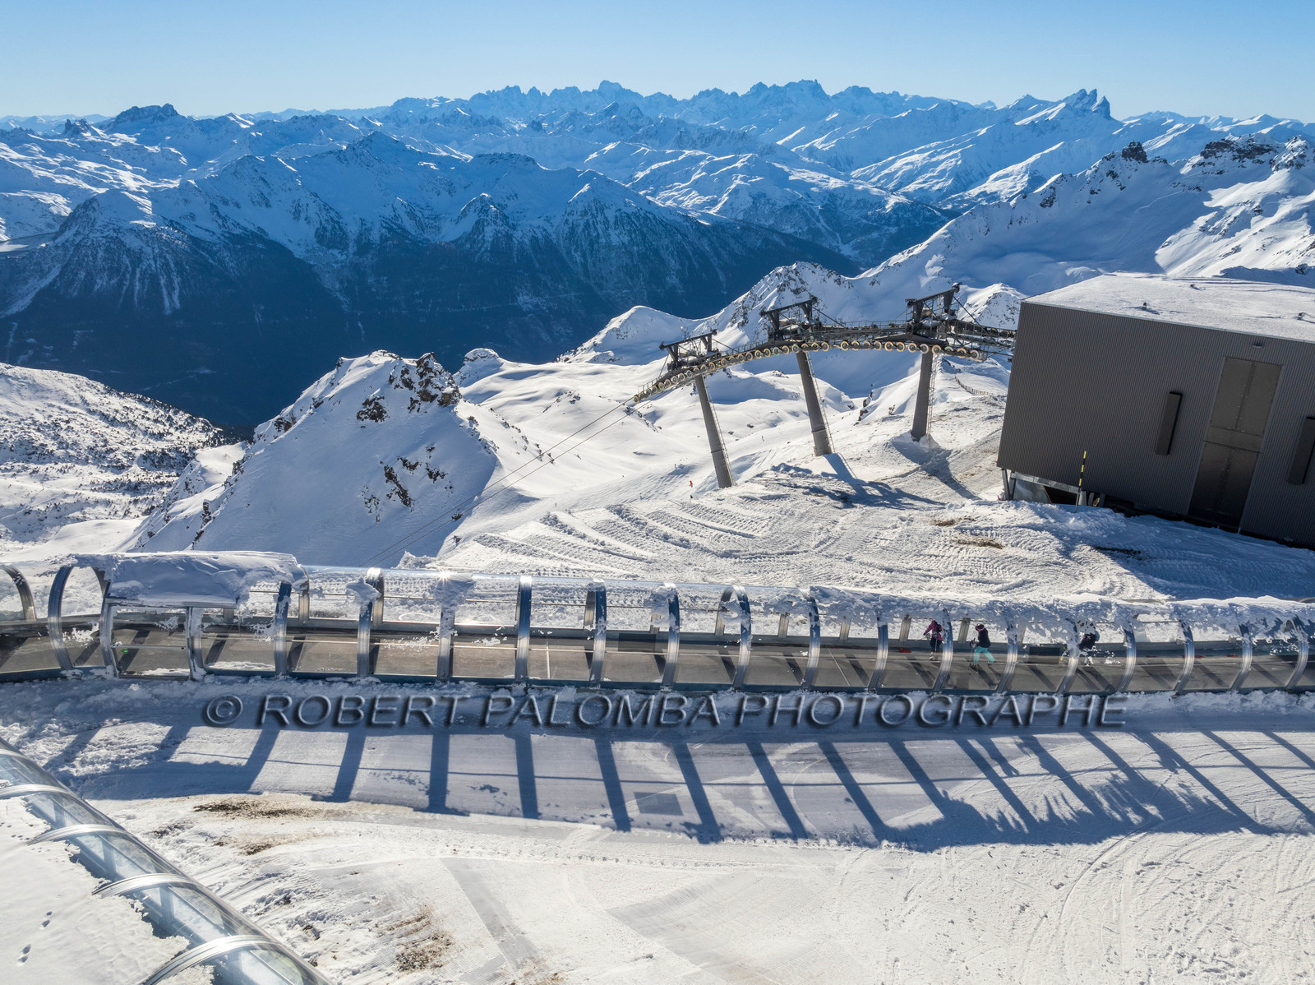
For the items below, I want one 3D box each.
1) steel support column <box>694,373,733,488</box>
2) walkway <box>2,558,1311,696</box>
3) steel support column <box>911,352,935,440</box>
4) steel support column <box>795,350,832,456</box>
[{"bbox_3d":[3.756,-4.546,63.135,0.930,8.810,0.930,-22,13,-42],"label":"steel support column"},{"bbox_3d":[3.120,4.207,28.922,42.160,3.194,3.251,3,22,-11],"label":"walkway"},{"bbox_3d":[14.963,-5.633,51.149,0.870,5.610,0.870,19,29,40],"label":"steel support column"},{"bbox_3d":[9.592,-5.781,56.610,1.000,7.150,1.000,-22,13,-42],"label":"steel support column"}]

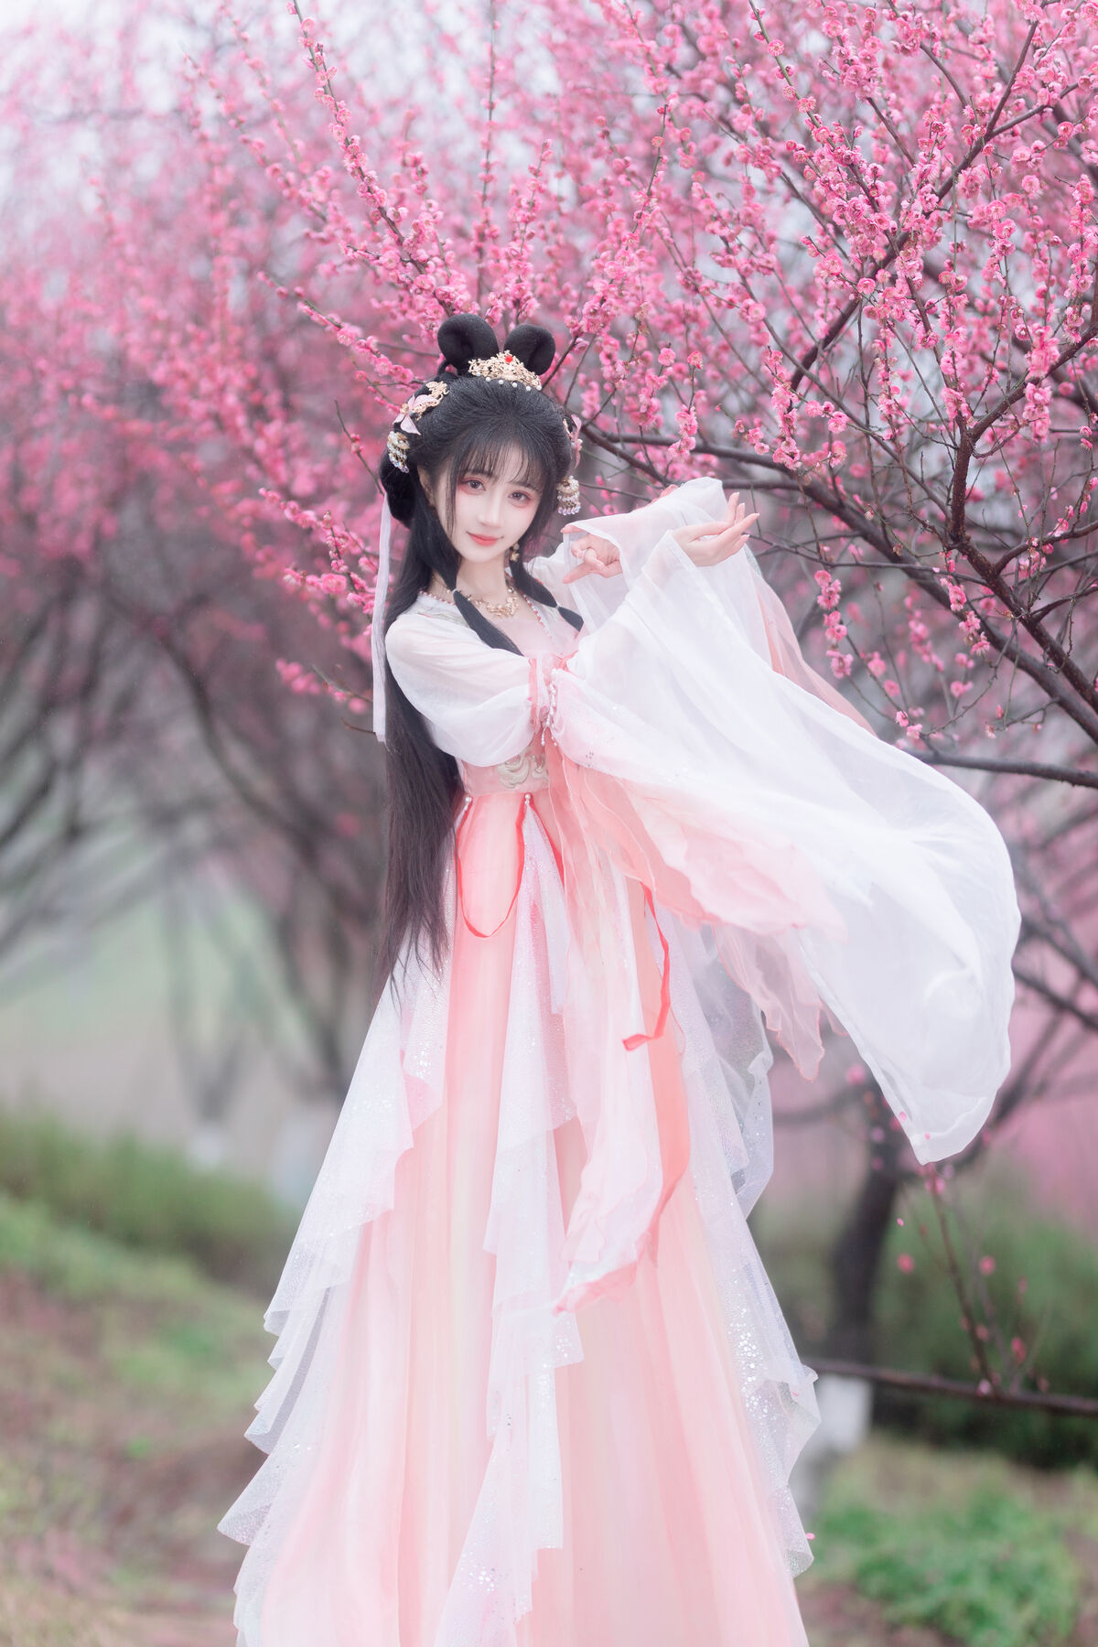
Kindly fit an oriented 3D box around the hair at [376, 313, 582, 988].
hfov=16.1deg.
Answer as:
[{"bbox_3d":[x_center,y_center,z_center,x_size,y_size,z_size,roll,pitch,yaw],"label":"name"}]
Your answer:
[{"bbox_3d":[-0.088,-0.220,4.940,0.230,0.850,0.270,0,0,-20],"label":"hair"}]

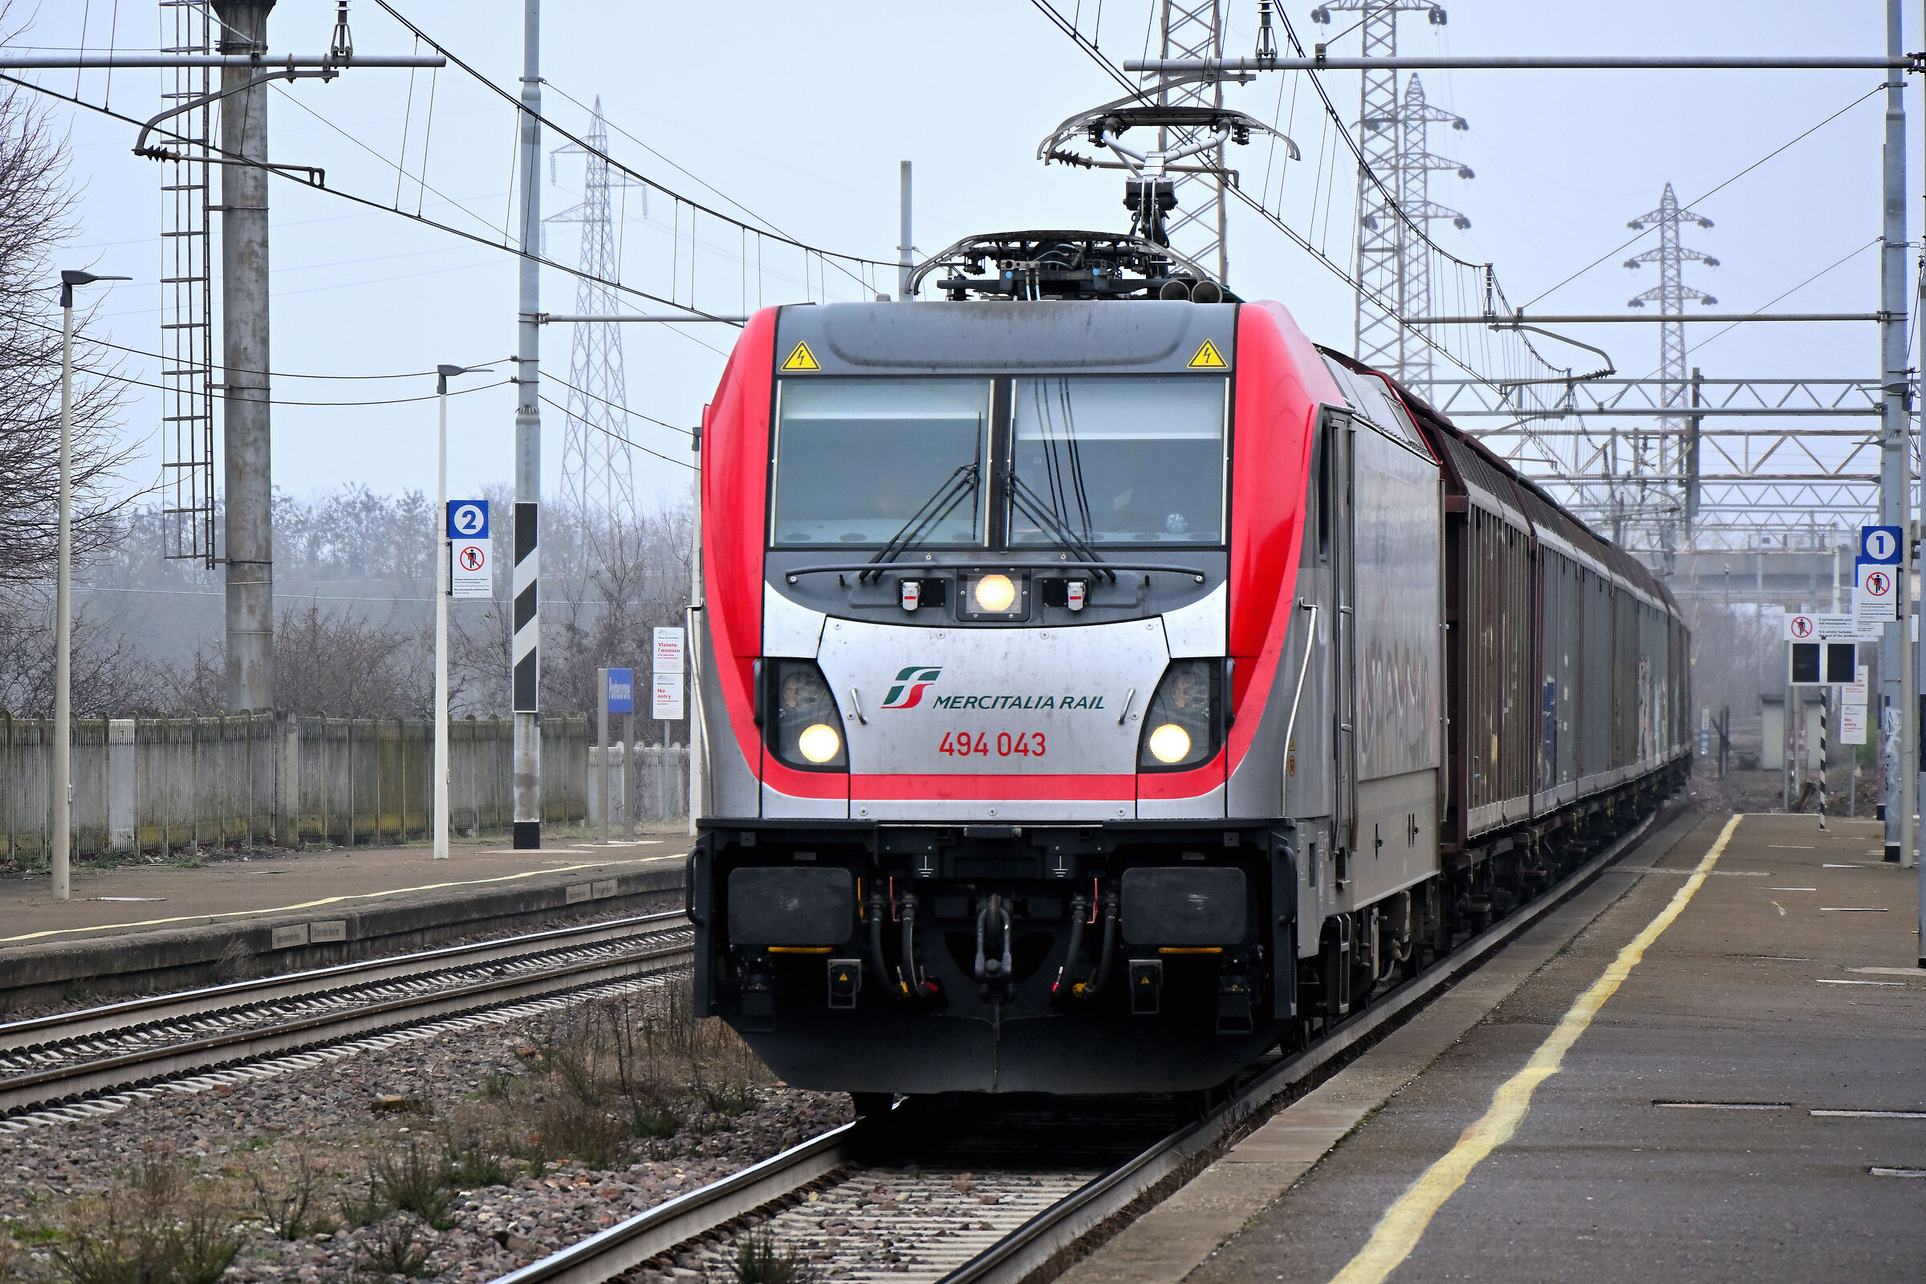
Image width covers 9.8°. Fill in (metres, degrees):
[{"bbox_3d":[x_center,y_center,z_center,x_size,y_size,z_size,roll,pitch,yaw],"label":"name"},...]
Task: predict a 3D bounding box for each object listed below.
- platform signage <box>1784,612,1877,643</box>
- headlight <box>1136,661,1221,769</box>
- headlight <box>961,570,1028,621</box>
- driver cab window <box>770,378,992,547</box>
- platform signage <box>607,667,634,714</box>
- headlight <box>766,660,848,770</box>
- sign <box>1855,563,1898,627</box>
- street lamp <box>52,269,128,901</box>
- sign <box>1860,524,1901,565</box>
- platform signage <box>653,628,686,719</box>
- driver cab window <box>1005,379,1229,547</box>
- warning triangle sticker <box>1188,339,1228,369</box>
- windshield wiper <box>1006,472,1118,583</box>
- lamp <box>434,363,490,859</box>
[{"bbox_3d":[12.917,-0.208,167.000,1.400,0.400,0.040,0,0,4],"label":"platform signage"},{"bbox_3d":[0.979,0.330,50.750,0.390,0.515,0.200,0,-6,0],"label":"headlight"},{"bbox_3d":[0.143,-0.211,50.900,0.305,0.235,0.120,0,0,4],"label":"headlight"},{"bbox_3d":[-0.367,-0.810,50.800,1.000,0.820,0.060,0,-22,4],"label":"driver cab window"},{"bbox_3d":[-3.958,0.566,130.000,0.060,0.510,2.500,0,0,5],"label":"platform signage"},{"bbox_3d":[-0.703,0.328,50.500,0.370,0.490,0.160,0,0,4],"label":"headlight"},{"bbox_3d":[9.531,-0.498,117.000,0.400,0.600,0.040,0,0,4],"label":"sign"},{"bbox_3d":[-6.927,-0.447,89.400,0.620,5.000,0.250,0,0,5],"label":"street lamp"},{"bbox_3d":[9.428,-0.986,115.300,0.400,0.400,0.040,0,0,4],"label":"sign"},{"bbox_3d":[-3.909,0.427,149.500,0.400,1.220,0.040,0,0,4],"label":"platform signage"},{"bbox_3d":[0.703,-0.816,50.720,1.000,0.830,0.060,0,-22,4],"label":"driver cab window"},{"bbox_3d":[1.118,-1.314,51.250,0.188,0.163,0.010,0,-28,2],"label":"warning triangle sticker"},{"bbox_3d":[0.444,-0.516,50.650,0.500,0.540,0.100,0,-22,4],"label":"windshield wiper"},{"bbox_3d":[-5.048,-0.305,113.700,0.600,5.000,0.250,0,0,5],"label":"lamp"}]

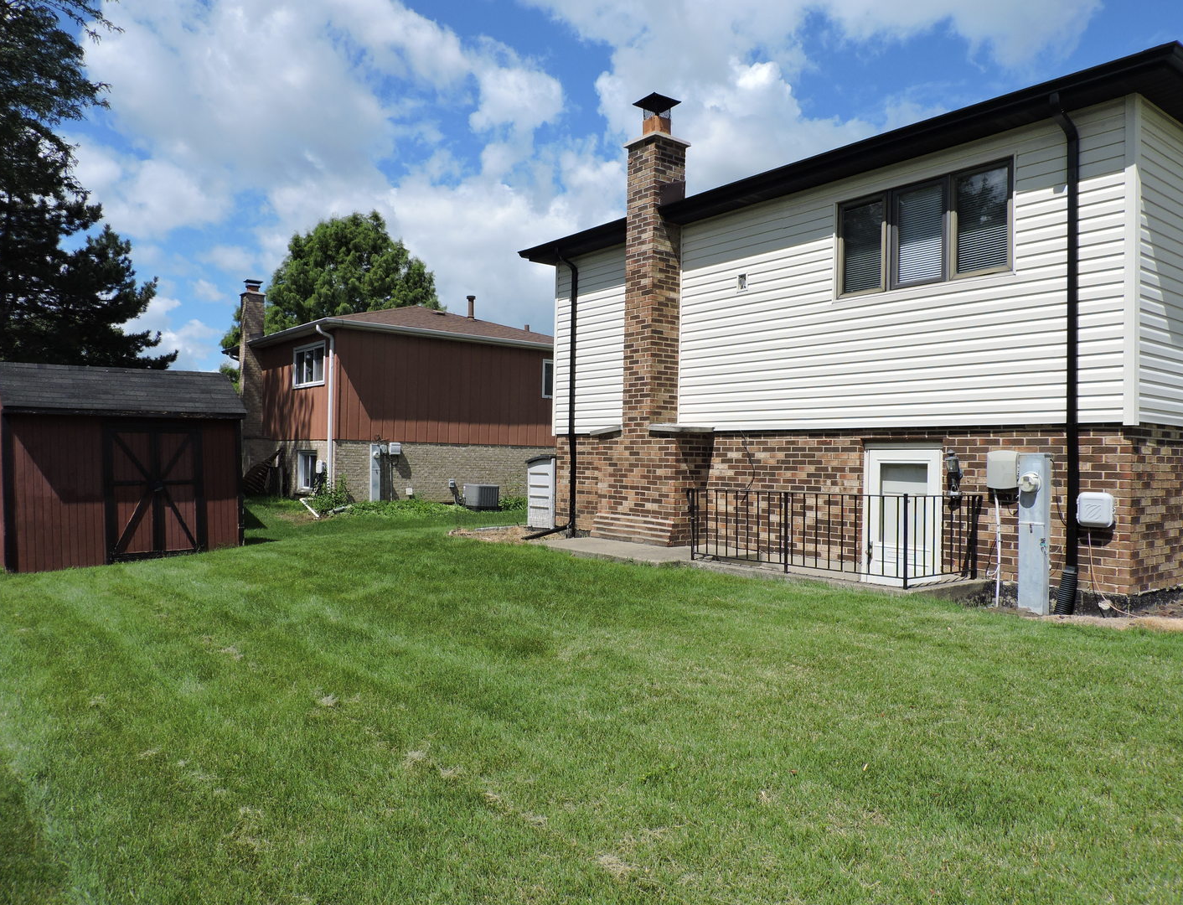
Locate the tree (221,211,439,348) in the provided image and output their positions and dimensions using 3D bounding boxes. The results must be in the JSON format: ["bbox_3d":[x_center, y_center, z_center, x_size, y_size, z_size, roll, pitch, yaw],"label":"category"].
[{"bbox_3d":[-11.147,-4.359,35.996,9.600,11.950,9.600,1,0,-39],"label":"tree"}]

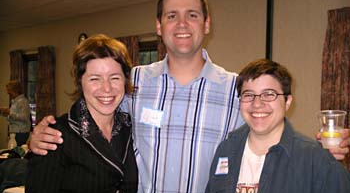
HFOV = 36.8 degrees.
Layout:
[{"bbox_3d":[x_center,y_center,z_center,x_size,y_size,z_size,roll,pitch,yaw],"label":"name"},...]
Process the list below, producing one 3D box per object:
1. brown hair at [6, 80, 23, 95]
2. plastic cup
[{"bbox_3d":[-2.162,-0.117,7.100,0.220,0.210,0.175,-1,0,8],"label":"brown hair"},{"bbox_3d":[0.493,0.105,1.650,0.084,0.113,0.084,2,3,0],"label":"plastic cup"}]

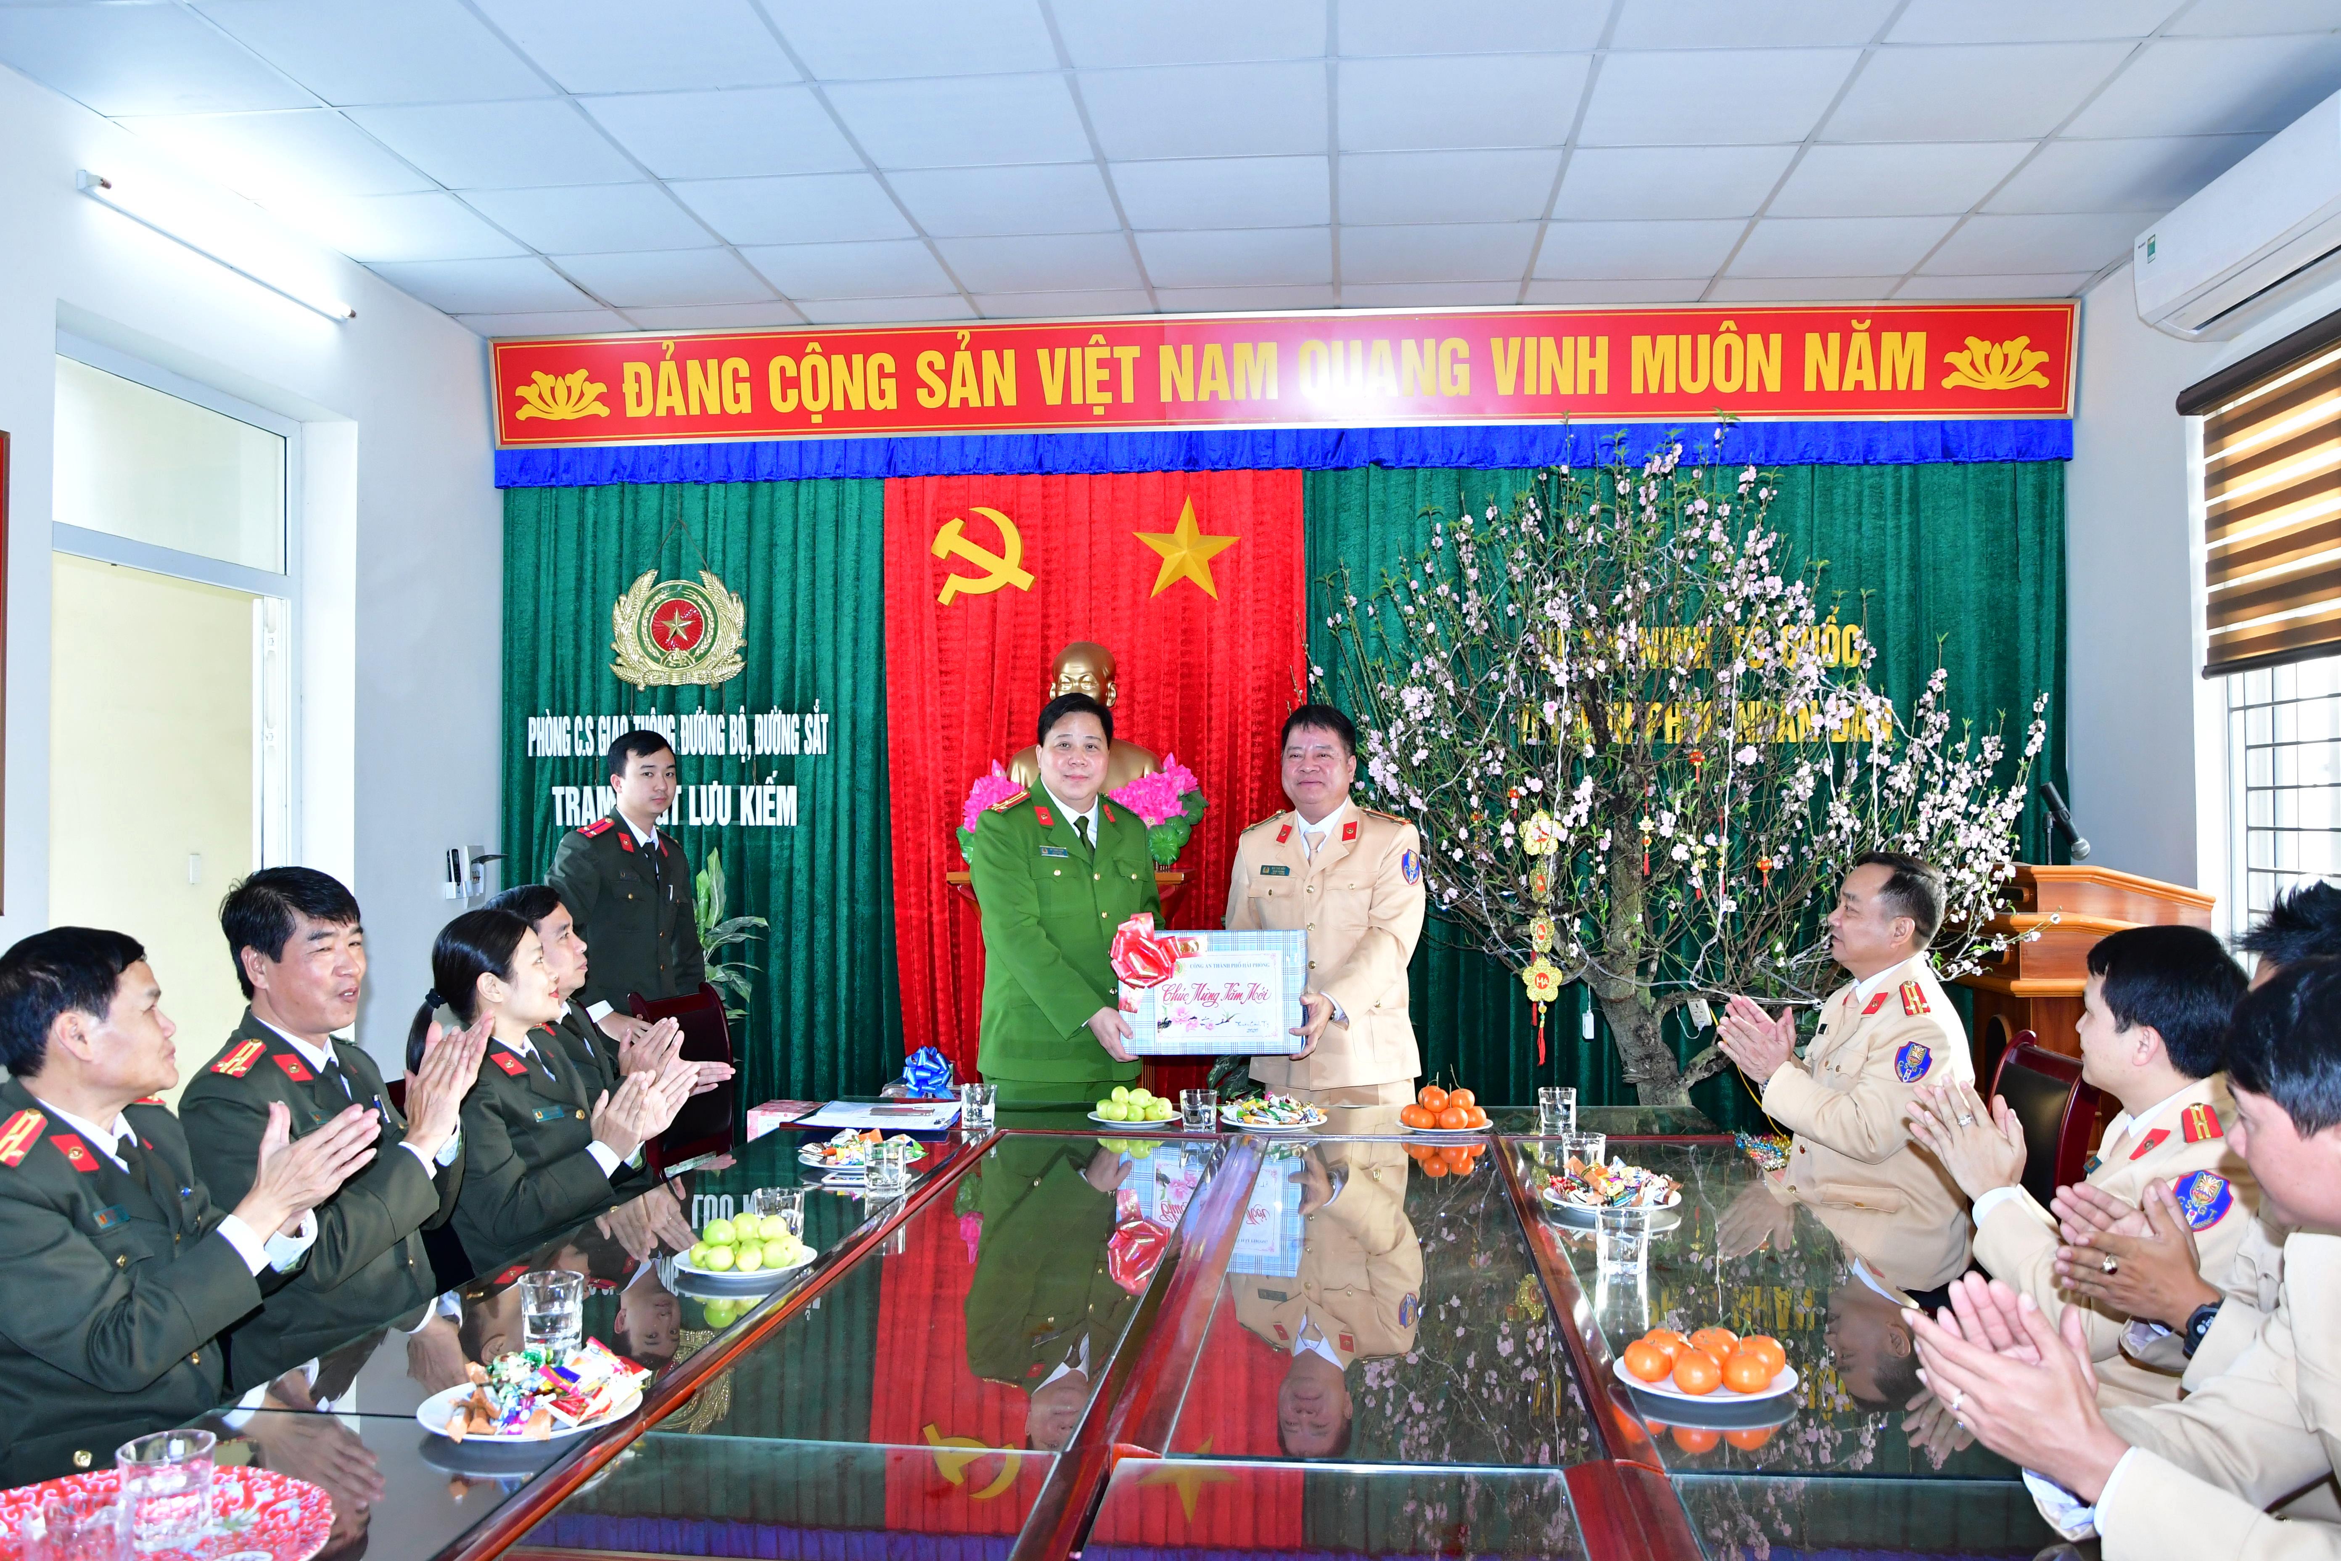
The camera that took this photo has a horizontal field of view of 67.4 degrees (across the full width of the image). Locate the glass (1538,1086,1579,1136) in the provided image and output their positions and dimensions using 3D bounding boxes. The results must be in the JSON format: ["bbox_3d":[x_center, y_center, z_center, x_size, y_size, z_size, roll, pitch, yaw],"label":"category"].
[{"bbox_3d":[0.780,0.668,3.540,0.077,0.087,0.077,0,-1,5],"label":"glass"}]

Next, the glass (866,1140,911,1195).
[{"bbox_3d":[-0.506,0.682,3.131,0.074,0.090,0.074,0,-1,6],"label":"glass"}]

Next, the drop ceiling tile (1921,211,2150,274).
[{"bbox_3d":[2.561,-1.582,5.166,0.600,0.020,0.600,0,-1,6],"label":"drop ceiling tile"}]

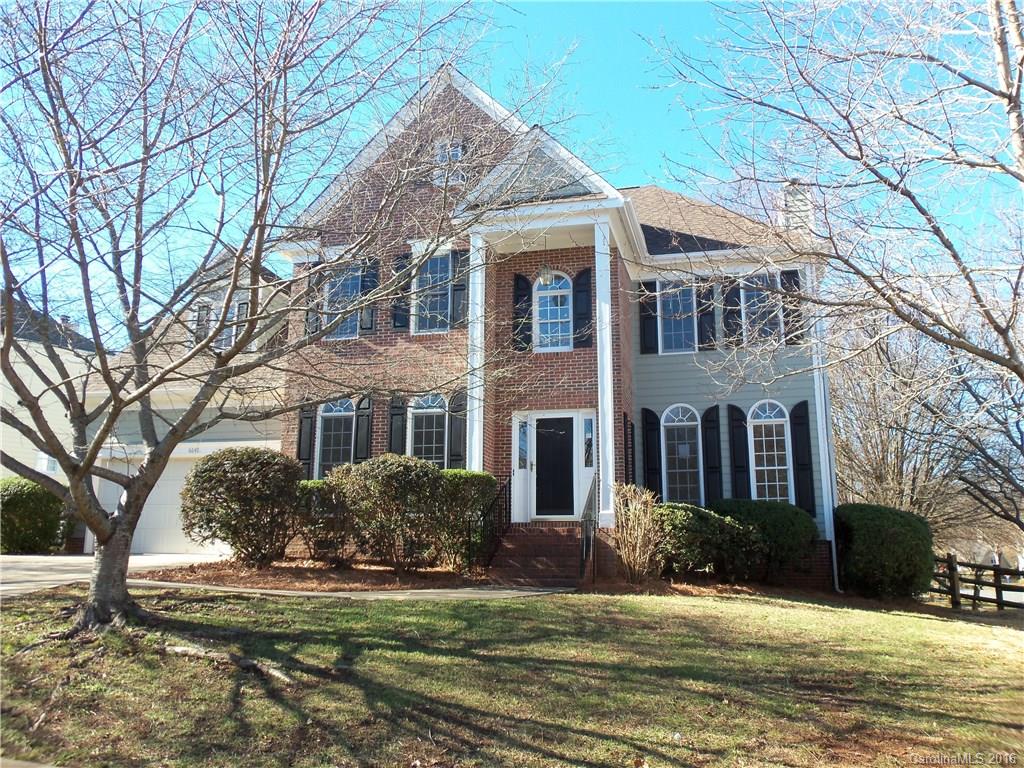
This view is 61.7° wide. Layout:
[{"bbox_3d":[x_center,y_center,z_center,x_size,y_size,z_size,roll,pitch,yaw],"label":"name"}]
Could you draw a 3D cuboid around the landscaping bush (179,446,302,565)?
[{"bbox_3d":[-4.667,2.170,15.079,1.950,2.040,1.950,-3,-14,15],"label":"landscaping bush"}]

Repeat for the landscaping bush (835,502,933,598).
[{"bbox_3d":[7.238,3.193,16.505,1.800,1.800,1.800,-3,-14,15],"label":"landscaping bush"}]

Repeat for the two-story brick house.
[{"bbox_3d":[1.600,-0.565,19.833,11.000,10.150,10.600,-3,-14,15],"label":"two-story brick house"}]

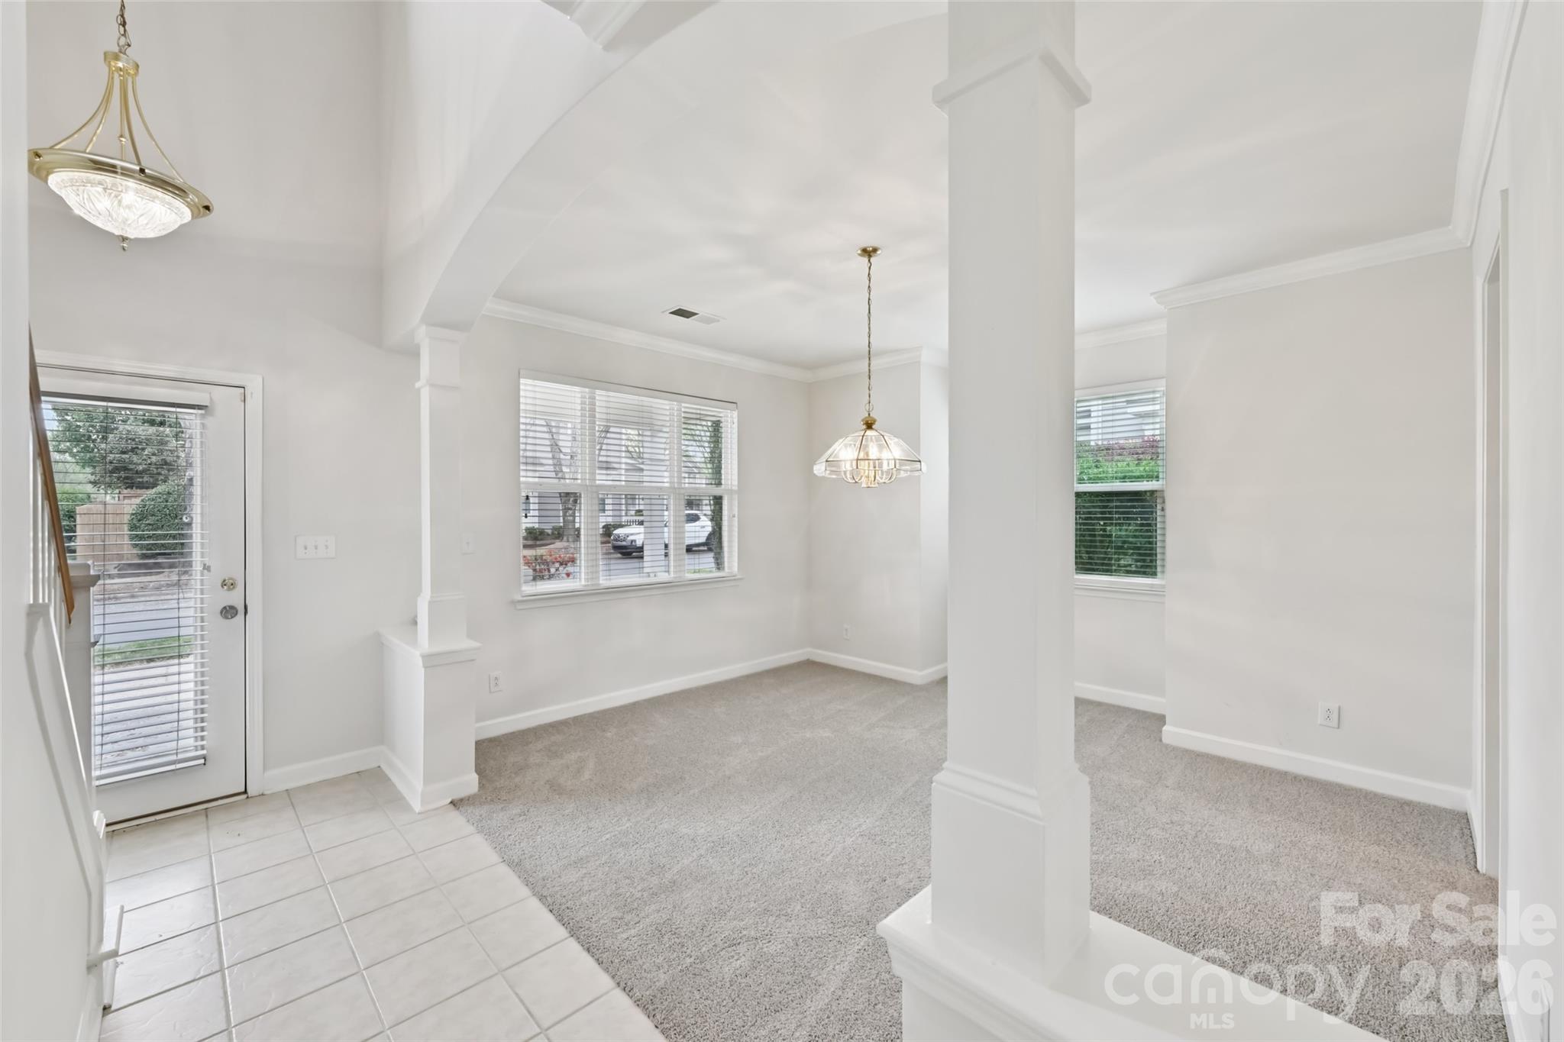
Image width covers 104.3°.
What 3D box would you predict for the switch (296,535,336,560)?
[{"bbox_3d":[-2.462,0.140,3.218,0.163,0.119,0.012,0,1,-45],"label":"switch"}]

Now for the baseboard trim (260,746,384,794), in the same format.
[{"bbox_3d":[-2.451,1.330,3.257,0.498,0.101,0.018,0,1,-45],"label":"baseboard trim"}]

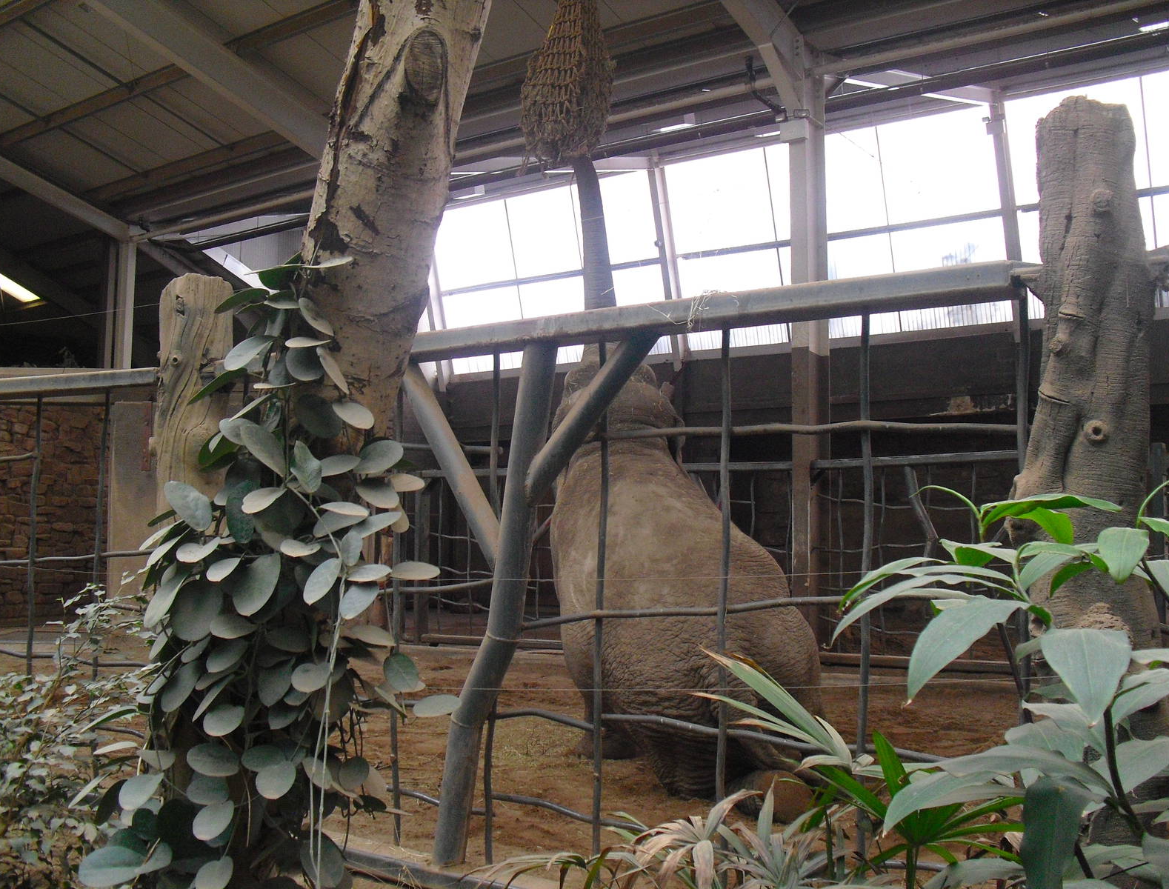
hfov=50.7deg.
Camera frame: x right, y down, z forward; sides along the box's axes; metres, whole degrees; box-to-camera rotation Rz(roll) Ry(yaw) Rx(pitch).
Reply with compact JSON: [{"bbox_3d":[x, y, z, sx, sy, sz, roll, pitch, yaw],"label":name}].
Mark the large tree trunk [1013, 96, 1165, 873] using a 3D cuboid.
[{"bbox_3d":[1.603,0.177,3.895,0.460,2.600,0.420,-1,-5,22],"label":"large tree trunk"}]

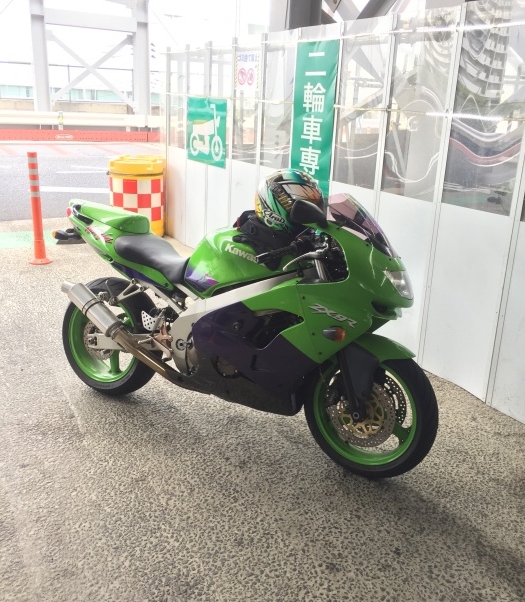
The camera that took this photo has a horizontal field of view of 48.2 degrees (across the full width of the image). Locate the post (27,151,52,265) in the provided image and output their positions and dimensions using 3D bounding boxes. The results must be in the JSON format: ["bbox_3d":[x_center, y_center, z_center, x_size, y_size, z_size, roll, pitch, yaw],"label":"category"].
[{"bbox_3d":[-2.113,-0.870,5.498,0.228,1.000,0.228,2,18,0],"label":"post"}]

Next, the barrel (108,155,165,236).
[{"bbox_3d":[-1.462,-1.194,6.769,0.645,0.870,0.645,2,18,0],"label":"barrel"}]

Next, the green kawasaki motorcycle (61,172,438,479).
[{"bbox_3d":[-0.156,0.022,2.701,2.030,1.190,0.730,11,20,26],"label":"green kawasaki motorcycle"}]

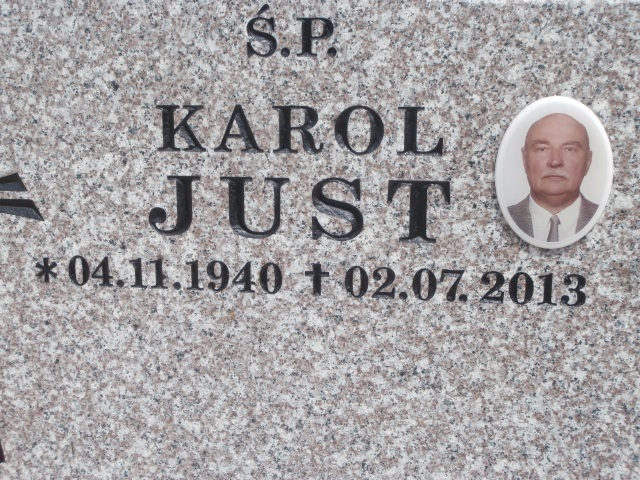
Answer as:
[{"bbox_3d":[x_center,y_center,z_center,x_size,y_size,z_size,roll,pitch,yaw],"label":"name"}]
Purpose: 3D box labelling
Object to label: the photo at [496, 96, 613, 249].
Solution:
[{"bbox_3d":[0.183,-0.052,0.681,0.090,0.120,0.010,3,9,10],"label":"photo"}]

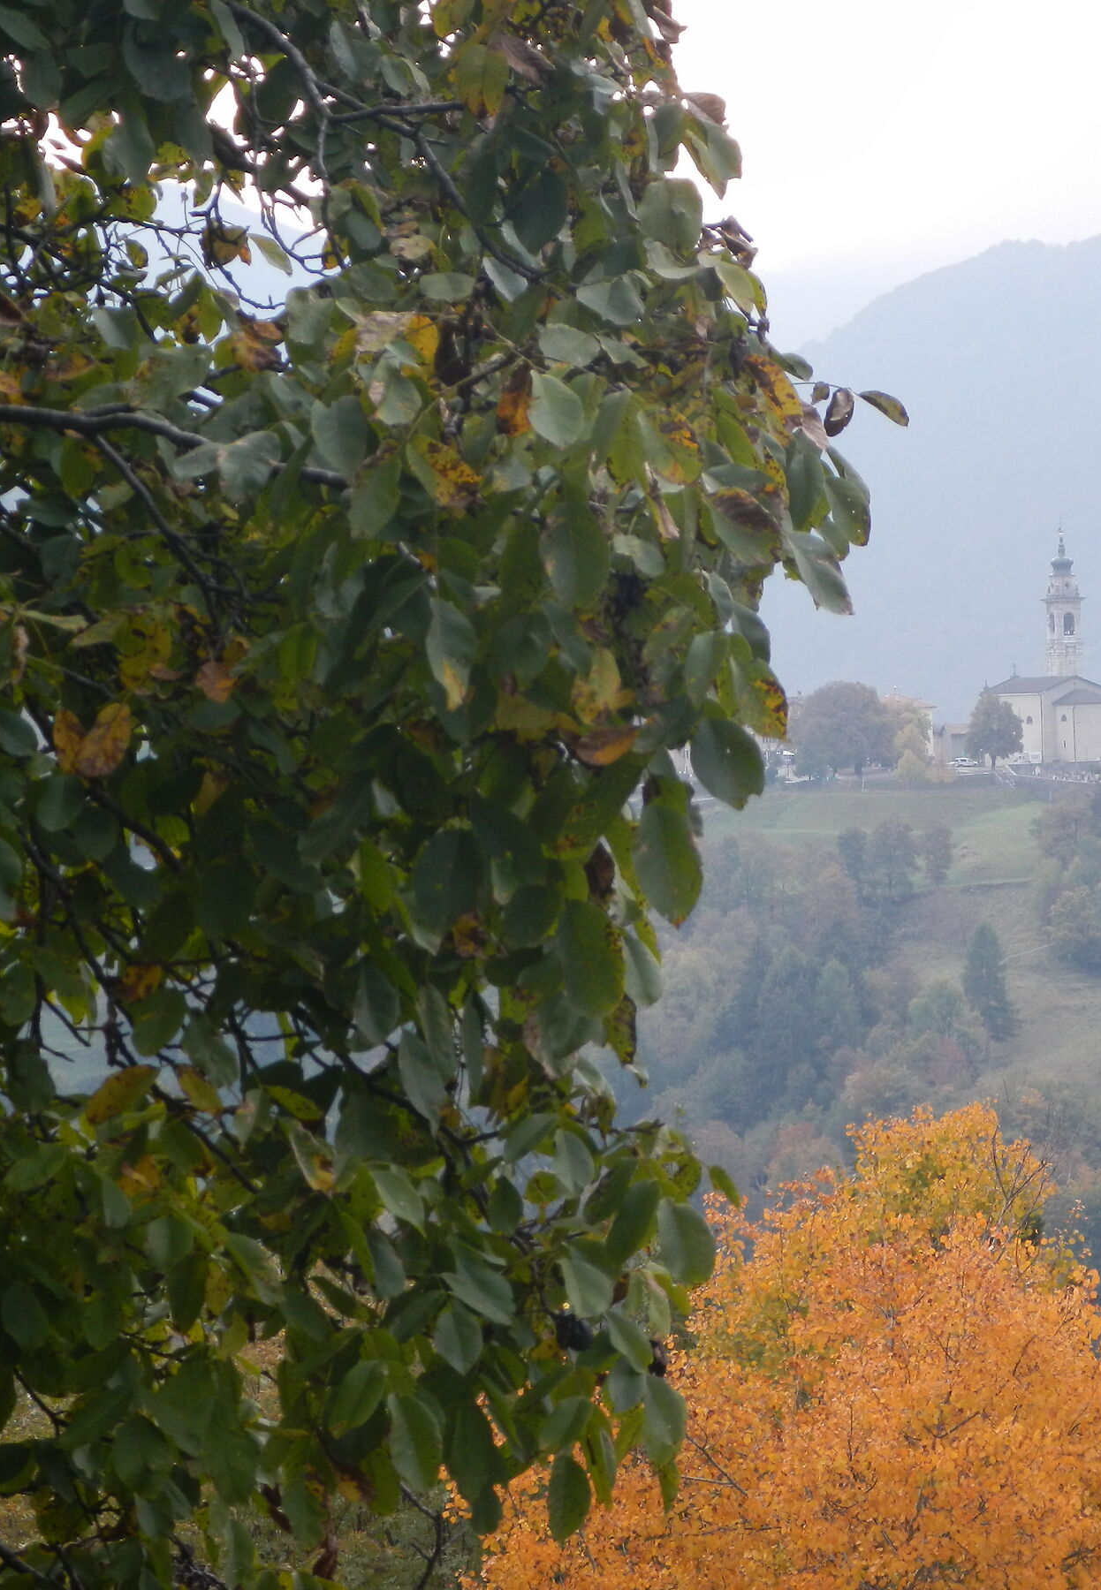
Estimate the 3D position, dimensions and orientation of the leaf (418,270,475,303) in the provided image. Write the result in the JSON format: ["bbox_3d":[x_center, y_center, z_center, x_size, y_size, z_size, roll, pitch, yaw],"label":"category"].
[{"bbox_3d":[-0.116,-0.566,6.200,0.061,0.043,0.025,0,-30,0],"label":"leaf"}]

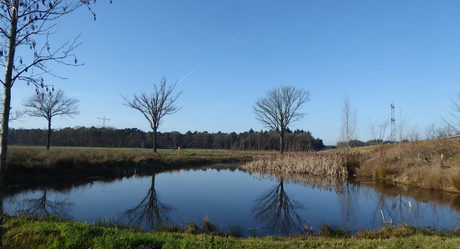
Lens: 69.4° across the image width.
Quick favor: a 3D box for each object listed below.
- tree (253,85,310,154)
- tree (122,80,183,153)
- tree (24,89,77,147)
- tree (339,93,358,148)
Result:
[{"bbox_3d":[9.999,-0.922,64.500,11.040,13.690,10.480,0,-4,9],"label":"tree"},{"bbox_3d":[-13.764,-1.554,59.000,10.440,13.230,9.610,2,-4,-13],"label":"tree"},{"bbox_3d":[-29.097,-0.813,54.000,9.080,10.080,8.630,3,-5,-28],"label":"tree"},{"bbox_3d":[16.409,-0.312,46.000,2.710,8.380,2.580,0,-4,20],"label":"tree"}]

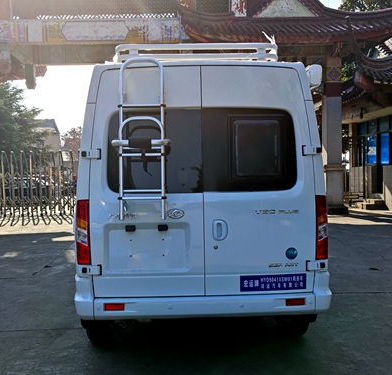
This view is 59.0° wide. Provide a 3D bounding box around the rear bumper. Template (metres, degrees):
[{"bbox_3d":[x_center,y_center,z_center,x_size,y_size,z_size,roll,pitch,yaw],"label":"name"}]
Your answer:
[{"bbox_3d":[0.061,0.799,2.715,1.950,0.335,0.270,-1,2,-1],"label":"rear bumper"}]

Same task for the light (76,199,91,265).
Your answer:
[{"bbox_3d":[-0.849,0.344,2.681,0.125,0.500,0.130,-1,1,-1],"label":"light"}]

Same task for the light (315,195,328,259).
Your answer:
[{"bbox_3d":[0.970,0.309,2.721,0.125,0.500,0.130,-1,1,-1],"label":"light"}]

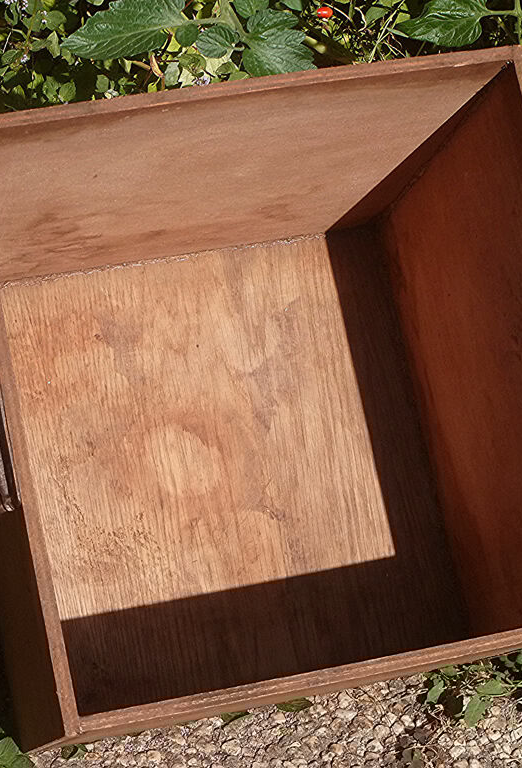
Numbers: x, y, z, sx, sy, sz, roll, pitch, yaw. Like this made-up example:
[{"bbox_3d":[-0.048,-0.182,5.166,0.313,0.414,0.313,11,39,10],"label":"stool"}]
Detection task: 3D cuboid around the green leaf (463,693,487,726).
[{"bbox_3d":[0.184,0.279,1.675,0.018,0.009,0.031,20,70,3],"label":"green leaf"}]

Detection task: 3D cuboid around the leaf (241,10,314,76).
[{"bbox_3d":[0.015,-0.285,1.640,0.063,0.025,0.055,22,70,4],"label":"leaf"}]

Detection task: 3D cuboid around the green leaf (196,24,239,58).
[{"bbox_3d":[-0.035,-0.275,1.568,0.035,0.009,0.026,12,75,-6],"label":"green leaf"}]

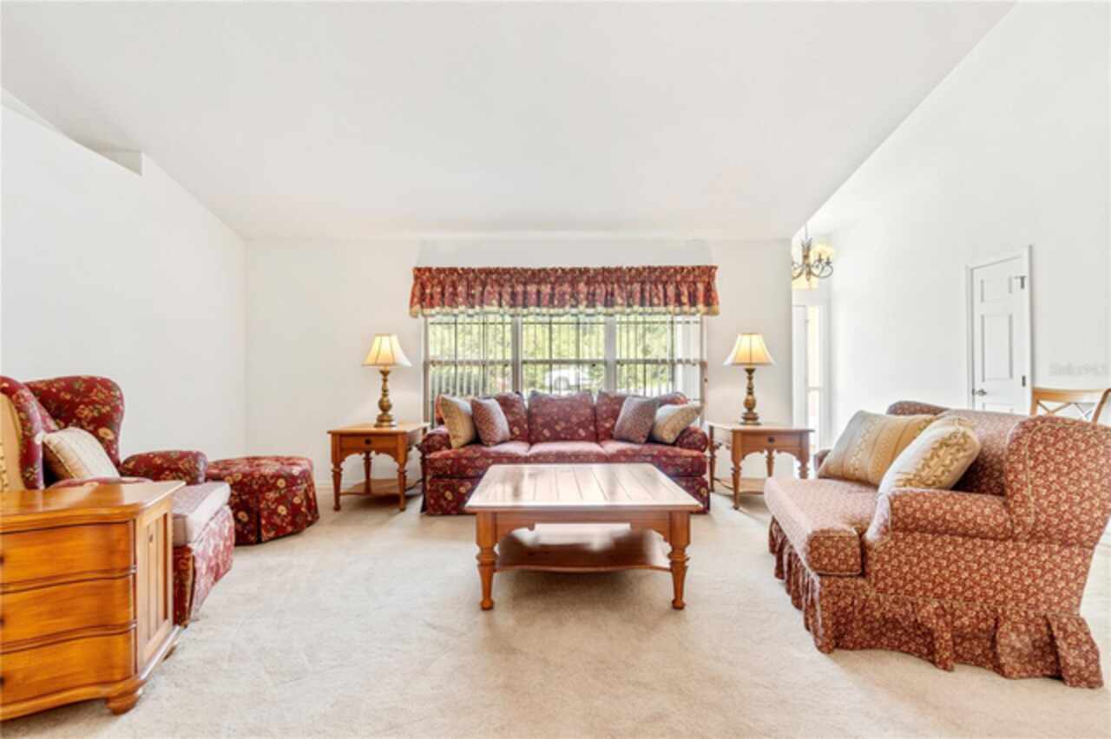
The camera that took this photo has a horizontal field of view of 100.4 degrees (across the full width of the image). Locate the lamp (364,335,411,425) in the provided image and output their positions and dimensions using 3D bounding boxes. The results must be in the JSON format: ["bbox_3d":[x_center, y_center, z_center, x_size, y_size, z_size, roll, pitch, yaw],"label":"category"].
[{"bbox_3d":[-1.478,0.093,4.070,0.435,0.795,0.430,0,-1,-1],"label":"lamp"}]

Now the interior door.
[{"bbox_3d":[3.816,0.087,3.967,0.050,2.040,0.480,0,-1,-1],"label":"interior door"}]

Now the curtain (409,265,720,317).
[{"bbox_3d":[0.072,-0.750,4.470,2.960,0.470,0.150,0,-1,-1],"label":"curtain"}]

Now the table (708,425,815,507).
[{"bbox_3d":[1.724,0.799,4.034,0.650,0.640,0.700,0,-1,-1],"label":"table"}]

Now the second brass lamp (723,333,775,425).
[{"bbox_3d":[1.709,0.083,4.106,0.440,0.795,0.440,0,-1,-1],"label":"second brass lamp"}]

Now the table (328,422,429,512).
[{"bbox_3d":[-1.469,0.812,4.002,0.645,0.645,0.700,0,-1,-1],"label":"table"}]

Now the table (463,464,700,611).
[{"bbox_3d":[0.113,0.861,2.571,1.060,0.480,1.010,0,-1,-1],"label":"table"}]

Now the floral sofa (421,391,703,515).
[{"bbox_3d":[0.063,0.662,4.035,2.280,0.930,0.870,0,-1,-1],"label":"floral sofa"}]

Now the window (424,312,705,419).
[{"bbox_3d":[0.084,-0.088,4.593,2.800,1.570,0.120,0,-1,-1],"label":"window"}]

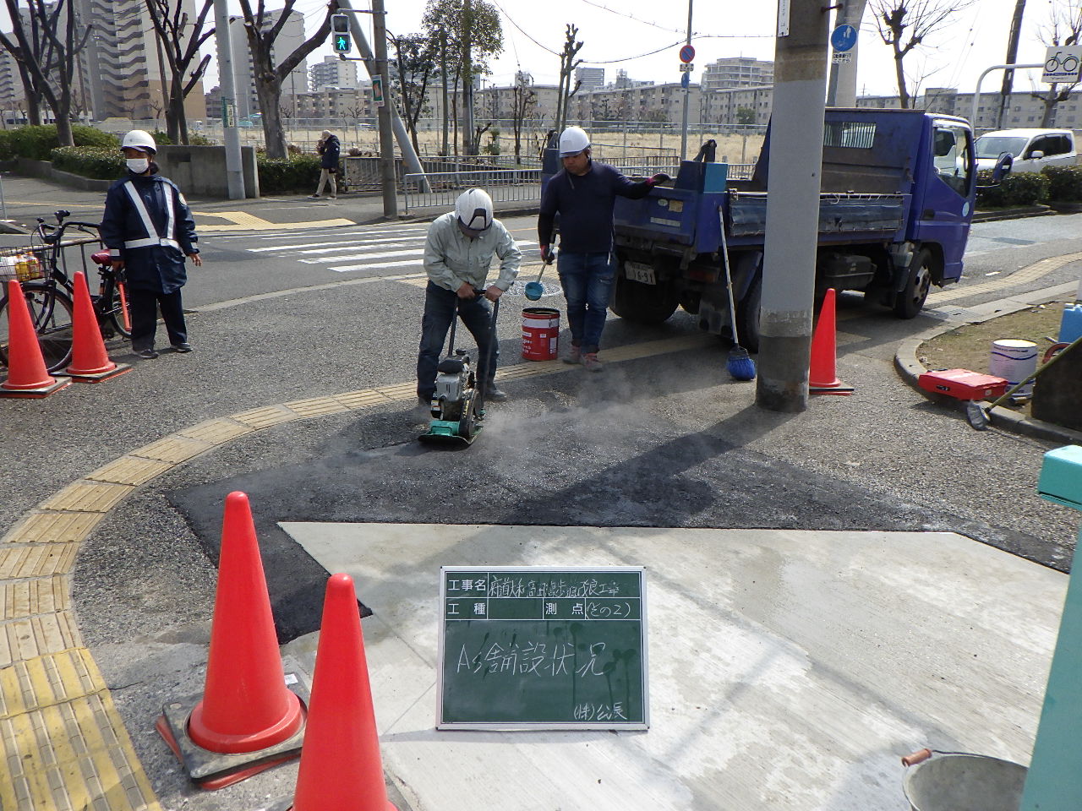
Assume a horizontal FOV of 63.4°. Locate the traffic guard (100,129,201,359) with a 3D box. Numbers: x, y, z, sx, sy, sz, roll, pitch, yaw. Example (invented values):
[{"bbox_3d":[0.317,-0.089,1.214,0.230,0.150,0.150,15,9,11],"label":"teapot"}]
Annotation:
[{"bbox_3d":[-2.836,-1.164,6.351,0.630,1.630,0.400,-14,23,-40],"label":"traffic guard"}]

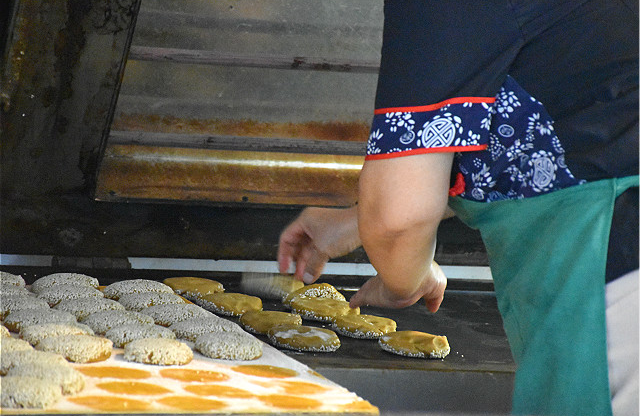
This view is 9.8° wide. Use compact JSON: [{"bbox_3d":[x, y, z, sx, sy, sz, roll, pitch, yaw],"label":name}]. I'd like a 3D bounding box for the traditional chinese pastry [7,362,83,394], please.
[{"bbox_3d":[-0.289,0.180,3.934,0.083,0.022,0.083,2,8,-23],"label":"traditional chinese pastry"}]

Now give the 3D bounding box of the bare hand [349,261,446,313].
[{"bbox_3d":[0.097,0.098,4.668,0.105,0.065,0.120,2,9,-27],"label":"bare hand"}]

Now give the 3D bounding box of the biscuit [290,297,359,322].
[{"bbox_3d":[0.006,0.126,4.628,0.085,0.018,0.085,5,8,-1],"label":"biscuit"}]

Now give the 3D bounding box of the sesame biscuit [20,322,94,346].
[{"bbox_3d":[-0.295,0.144,4.203,0.084,0.022,0.084,2,8,-23],"label":"sesame biscuit"}]

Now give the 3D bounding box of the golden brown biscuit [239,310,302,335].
[{"bbox_3d":[-0.061,0.142,4.607,0.083,0.019,0.083,4,8,0],"label":"golden brown biscuit"}]

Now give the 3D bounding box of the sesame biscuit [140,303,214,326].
[{"bbox_3d":[-0.173,0.132,4.542,0.088,0.021,0.088,4,8,0],"label":"sesame biscuit"}]

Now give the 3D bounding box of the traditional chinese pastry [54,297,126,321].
[{"bbox_3d":[-0.270,0.121,4.388,0.084,0.022,0.084,2,8,-23],"label":"traditional chinese pastry"}]

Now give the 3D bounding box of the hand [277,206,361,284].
[{"bbox_3d":[-0.002,0.047,4.780,0.105,0.095,0.090,4,8,-1],"label":"hand"}]

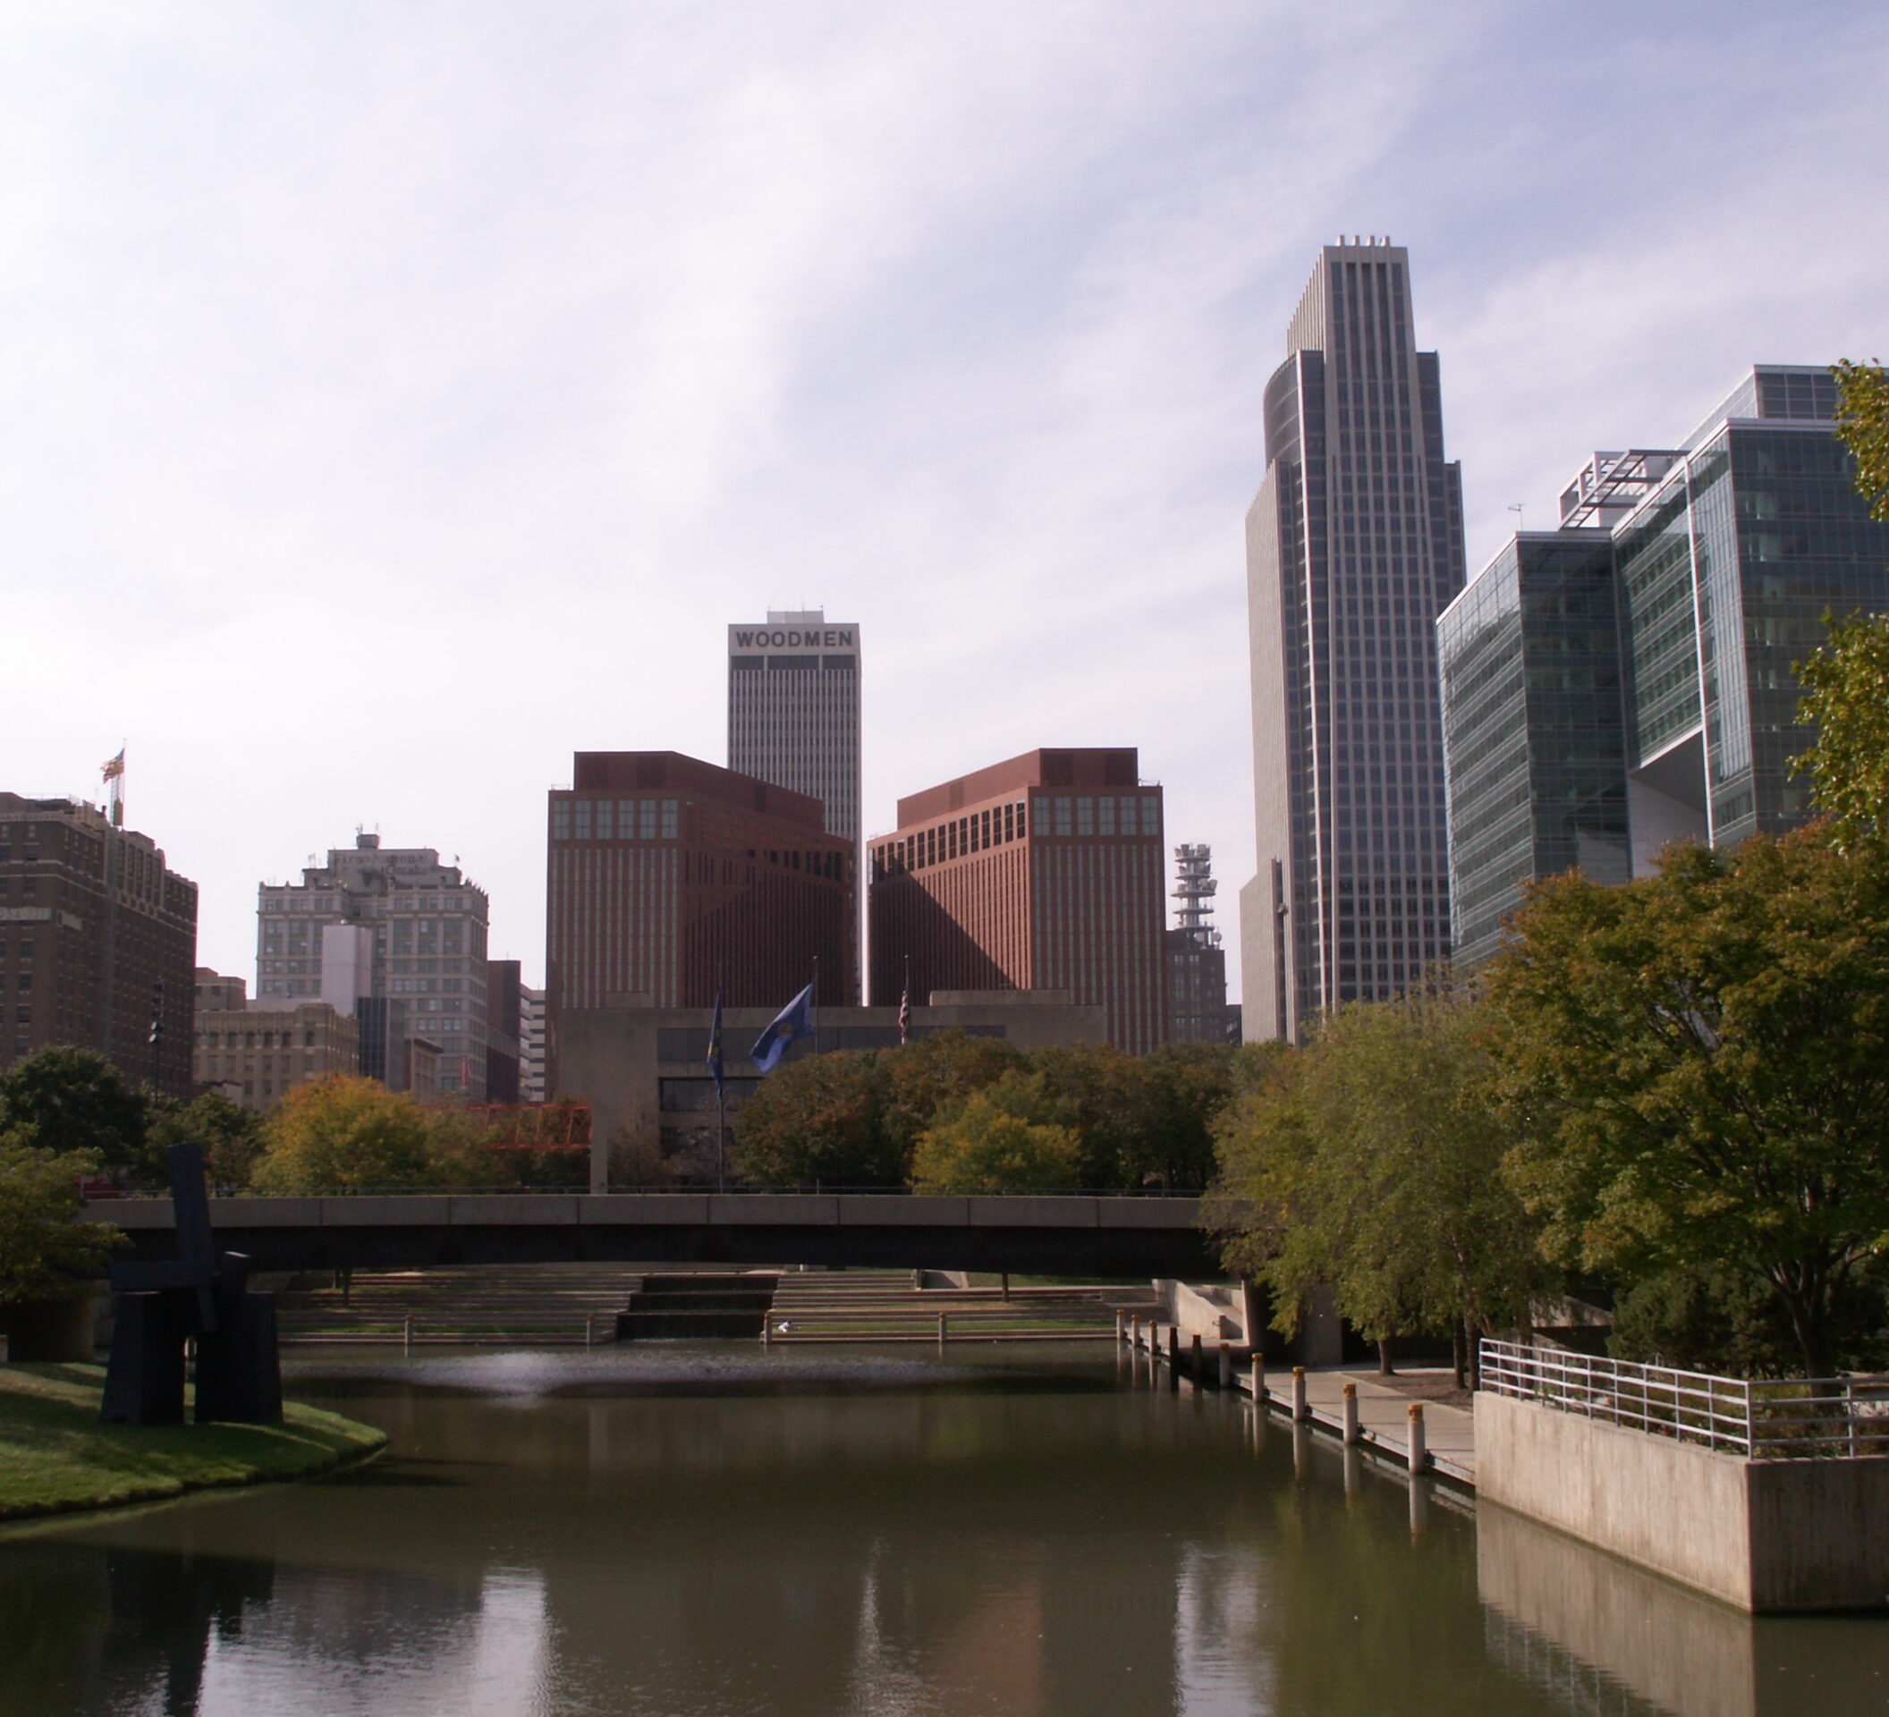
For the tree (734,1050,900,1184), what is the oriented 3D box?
[{"bbox_3d":[-8.446,18.955,150.776,10.600,13.090,10.600,0,-9,-1],"label":"tree"}]

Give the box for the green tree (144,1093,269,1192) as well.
[{"bbox_3d":[-46.842,19.664,145.845,8.600,9.890,8.600,0,-9,-1],"label":"green tree"}]

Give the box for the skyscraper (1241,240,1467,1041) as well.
[{"bbox_3d":[88.264,-30.615,503.263,43.500,196.000,51.000,0,-9,-1],"label":"skyscraper"}]

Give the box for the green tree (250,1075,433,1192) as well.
[{"bbox_3d":[-32.595,17.892,125.136,10.000,12.460,10.000,0,-9,-1],"label":"green tree"}]

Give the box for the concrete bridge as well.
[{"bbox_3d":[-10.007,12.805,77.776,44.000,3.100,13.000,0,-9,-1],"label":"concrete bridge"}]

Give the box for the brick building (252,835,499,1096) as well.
[{"bbox_3d":[-108.960,31.058,439.471,39.700,68.000,21.500,0,-9,-1],"label":"brick building"}]

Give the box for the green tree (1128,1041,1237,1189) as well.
[{"bbox_3d":[16.491,19.010,156.329,9.400,13.260,9.400,0,-9,-1],"label":"green tree"}]

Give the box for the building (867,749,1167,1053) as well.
[{"bbox_3d":[9.519,19.116,342.627,41.800,63.500,46.000,0,-9,-1],"label":"building"}]

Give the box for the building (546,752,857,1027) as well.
[{"bbox_3d":[-34.520,19.515,341.710,42.300,63.300,46.000,0,-9,-1],"label":"building"}]

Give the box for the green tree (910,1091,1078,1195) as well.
[{"bbox_3d":[2.585,16.555,113.890,8.530,10.440,8.530,0,-9,-1],"label":"green tree"}]

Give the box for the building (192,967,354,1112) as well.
[{"bbox_3d":[-111.268,37.174,357.558,37.000,33.500,21.000,0,-9,-1],"label":"building"}]

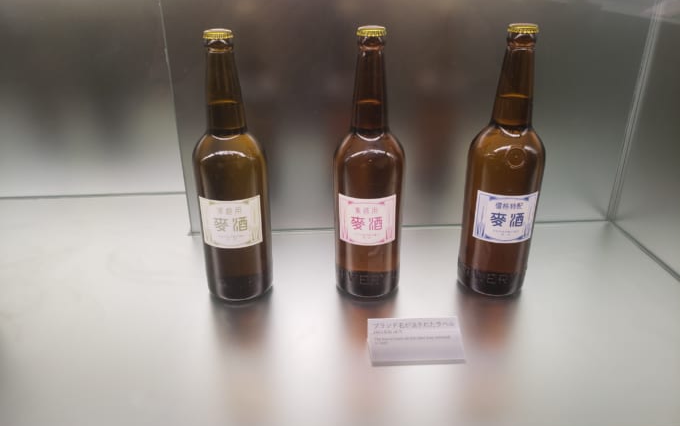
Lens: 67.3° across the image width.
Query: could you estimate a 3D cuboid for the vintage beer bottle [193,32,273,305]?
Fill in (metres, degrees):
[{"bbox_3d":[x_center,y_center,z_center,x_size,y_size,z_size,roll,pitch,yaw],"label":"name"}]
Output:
[{"bbox_3d":[-0.116,-0.047,0.549,0.077,0.286,0.077,-2,24,-4],"label":"vintage beer bottle"}]

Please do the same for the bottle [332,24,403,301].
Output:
[{"bbox_3d":[0.032,-0.050,0.554,0.077,0.286,0.077,2,24,5],"label":"bottle"}]

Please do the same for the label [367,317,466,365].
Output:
[{"bbox_3d":[0.073,0.122,0.489,0.088,0.025,0.039,-1,24,-2],"label":"label"}]

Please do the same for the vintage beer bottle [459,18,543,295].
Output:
[{"bbox_3d":[0.179,-0.051,0.552,0.077,0.286,0.077,4,25,9],"label":"vintage beer bottle"}]

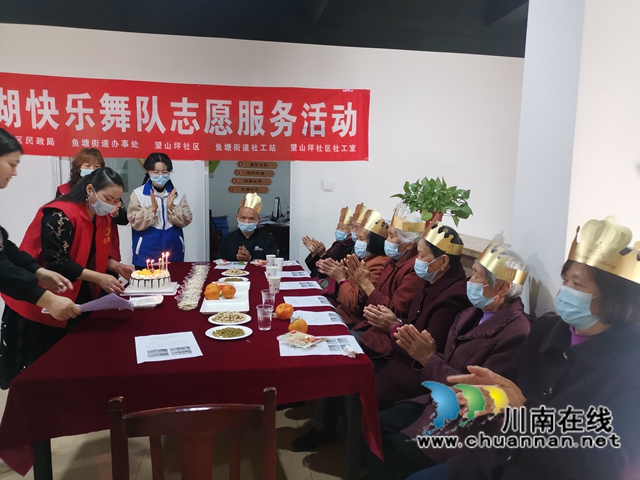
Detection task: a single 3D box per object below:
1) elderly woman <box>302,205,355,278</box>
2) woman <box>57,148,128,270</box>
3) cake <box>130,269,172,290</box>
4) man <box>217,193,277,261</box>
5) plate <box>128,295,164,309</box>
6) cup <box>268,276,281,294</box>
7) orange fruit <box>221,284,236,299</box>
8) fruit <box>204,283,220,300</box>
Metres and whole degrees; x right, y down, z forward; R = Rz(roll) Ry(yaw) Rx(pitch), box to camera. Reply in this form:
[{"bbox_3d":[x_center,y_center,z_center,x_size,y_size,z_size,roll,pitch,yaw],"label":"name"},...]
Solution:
[{"bbox_3d":[0.073,0.343,3.643,0.680,1.200,0.500,-1,7,-21],"label":"elderly woman"},{"bbox_3d":[-1.569,0.157,3.344,0.500,1.570,0.360,-3,8,-30],"label":"woman"},{"bbox_3d":[-0.955,0.221,2.735,0.218,0.078,0.218,1,7,0],"label":"cake"},{"bbox_3d":[-0.586,0.278,3.828,0.540,1.260,0.680,0,7,-9],"label":"man"},{"bbox_3d":[-0.851,0.304,2.357,0.170,0.032,0.165,0,7,-9],"label":"plate"},{"bbox_3d":[-0.253,0.254,2.677,0.070,0.084,0.070,1,7,0],"label":"cup"},{"bbox_3d":[-0.474,0.266,2.478,0.073,0.072,0.073,1,7,0],"label":"orange fruit"},{"bbox_3d":[-0.550,0.263,2.447,0.080,0.080,0.080,1,7,0],"label":"fruit"}]

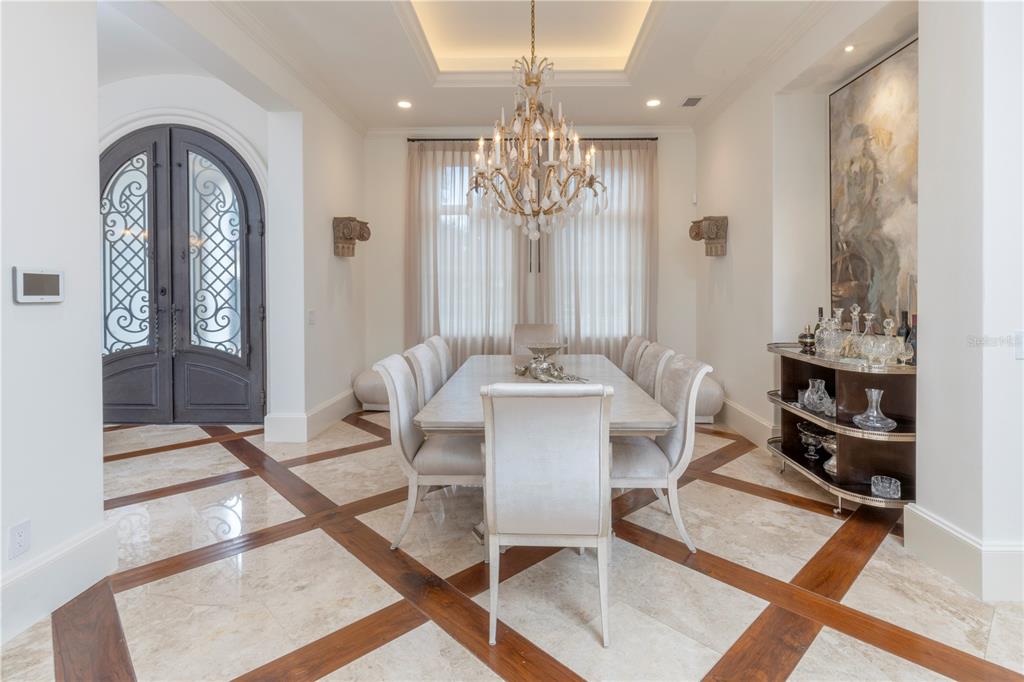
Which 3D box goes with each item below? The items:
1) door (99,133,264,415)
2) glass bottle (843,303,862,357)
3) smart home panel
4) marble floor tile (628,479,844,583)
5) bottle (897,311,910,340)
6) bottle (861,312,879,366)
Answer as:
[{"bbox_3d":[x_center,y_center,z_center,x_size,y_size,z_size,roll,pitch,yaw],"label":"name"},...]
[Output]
[{"bbox_3d":[-3.522,-0.693,4.705,1.924,3.093,0.169,0,3,3],"label":"door"},{"bbox_3d":[2.190,-0.070,2.930,0.115,0.345,0.115,0,5,2],"label":"glass bottle"},{"bbox_3d":[-1.940,-0.226,1.870,0.024,0.136,0.180,0,5,2],"label":"smart home panel"},{"bbox_3d":[1.316,1.062,2.693,0.864,0.020,0.883,5,7,43],"label":"marble floor tile"},{"bbox_3d":[2.362,-0.019,2.740,0.082,0.316,0.082,0,3,3],"label":"bottle"},{"bbox_3d":[2.170,-0.010,2.760,0.098,0.315,0.098,0,5,2],"label":"bottle"}]

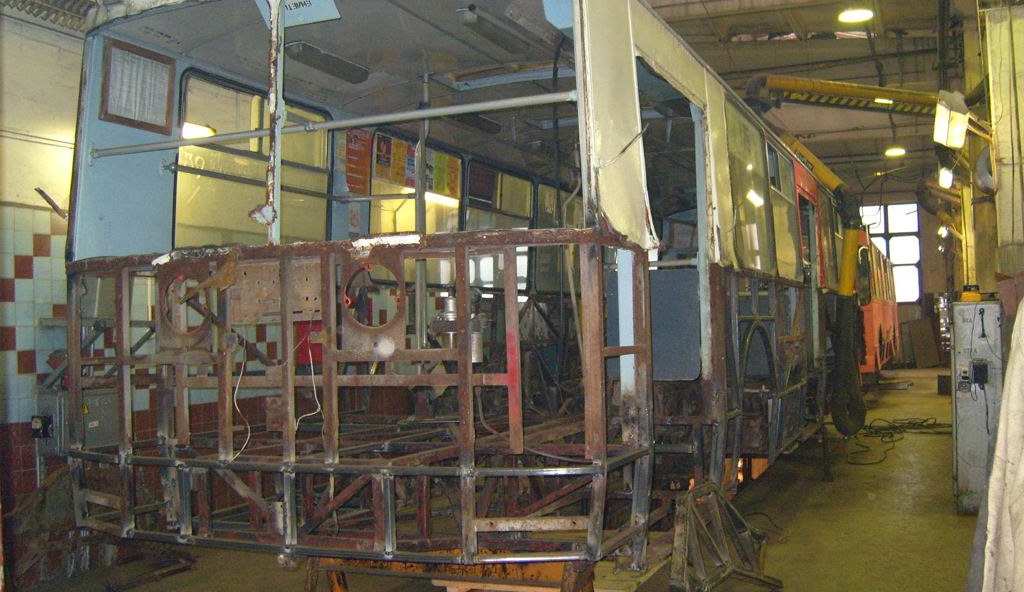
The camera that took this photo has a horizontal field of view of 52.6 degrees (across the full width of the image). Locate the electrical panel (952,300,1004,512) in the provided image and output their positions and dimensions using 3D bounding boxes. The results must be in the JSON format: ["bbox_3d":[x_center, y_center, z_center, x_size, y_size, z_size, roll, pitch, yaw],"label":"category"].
[{"bbox_3d":[3.723,0.883,8.248,0.350,1.666,0.350,-2,-2,23],"label":"electrical panel"}]

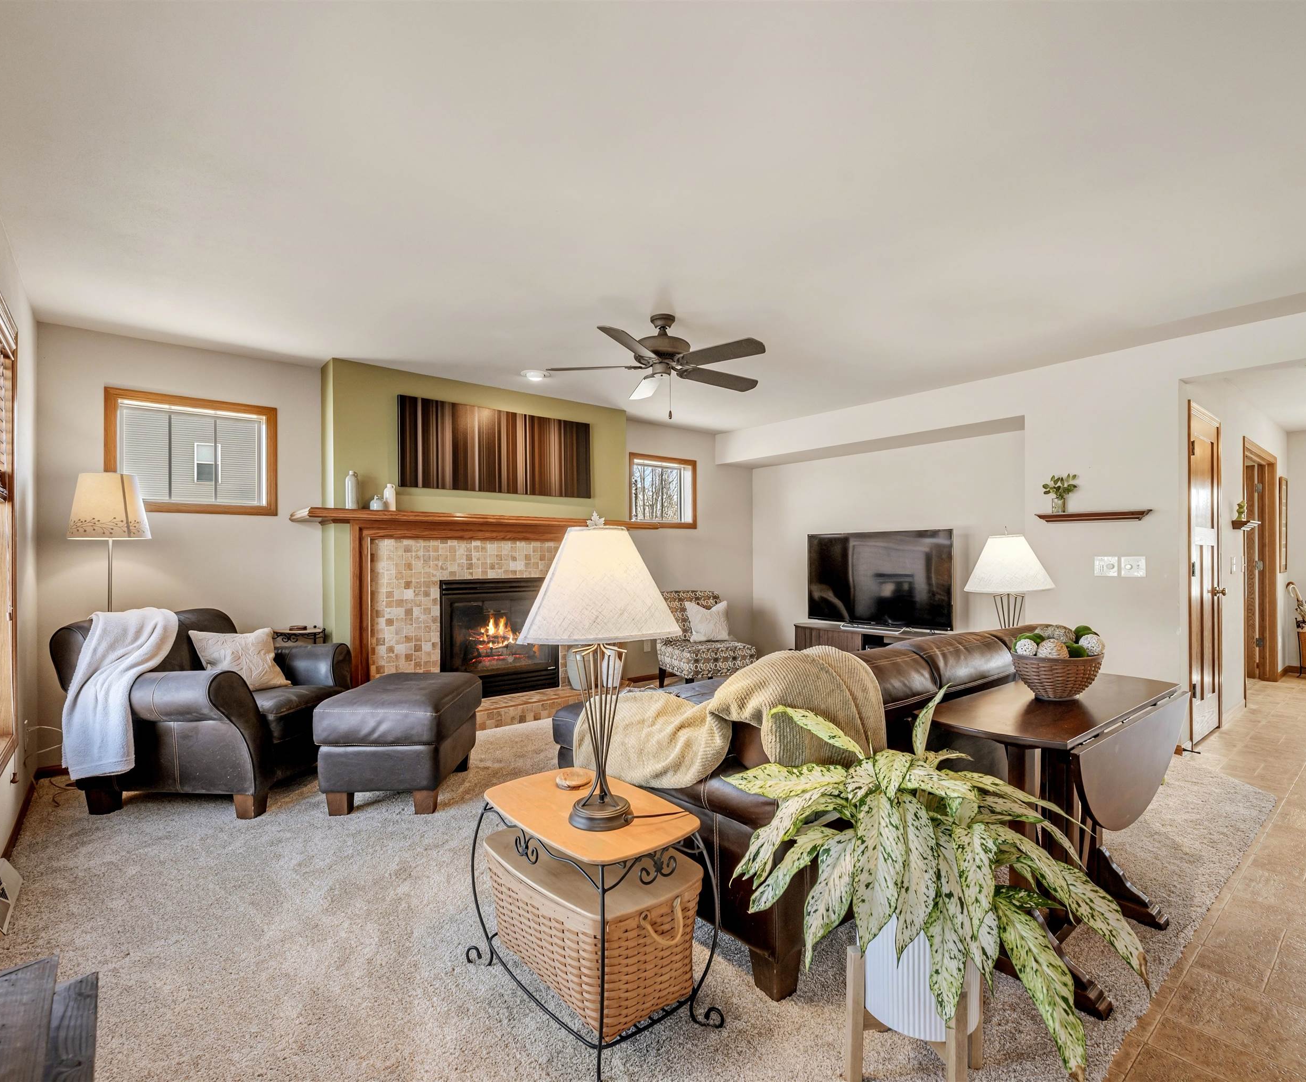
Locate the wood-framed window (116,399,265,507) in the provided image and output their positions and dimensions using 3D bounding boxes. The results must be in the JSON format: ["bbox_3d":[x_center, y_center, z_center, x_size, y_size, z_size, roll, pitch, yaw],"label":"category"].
[{"bbox_3d":[-2.822,-0.519,3.886,0.770,0.610,0.090,0,-1,-40],"label":"wood-framed window"}]

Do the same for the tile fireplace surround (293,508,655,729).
[{"bbox_3d":[-1.034,0.544,4.676,2.760,1.470,0.500,0,-1,-40],"label":"tile fireplace surround"}]

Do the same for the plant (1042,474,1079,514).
[{"bbox_3d":[2.743,-0.320,4.256,0.170,0.271,0.215,0,-1,-40],"label":"plant"}]

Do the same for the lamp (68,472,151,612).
[{"bbox_3d":[-2.860,0.459,3.320,0.430,1.610,0.430,0,-1,-40],"label":"lamp"}]

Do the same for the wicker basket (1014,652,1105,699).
[{"bbox_3d":[1.220,0.407,1.900,0.280,0.140,0.280,0,-1,-40],"label":"wicker basket"}]

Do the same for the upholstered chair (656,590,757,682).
[{"bbox_3d":[0.435,0.865,5.620,0.630,0.840,0.720,0,-1,-24],"label":"upholstered chair"}]

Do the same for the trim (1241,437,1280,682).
[{"bbox_3d":[5.180,0.250,5.370,1.500,2.090,0.120,0,-1,-40],"label":"trim"}]

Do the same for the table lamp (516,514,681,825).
[{"bbox_3d":[-0.135,0.313,1.622,0.390,0.770,0.370,0,-1,-11],"label":"table lamp"}]

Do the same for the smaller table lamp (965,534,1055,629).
[{"bbox_3d":[1.805,0.331,3.196,0.390,0.780,0.380,-1,-1,30],"label":"smaller table lamp"}]

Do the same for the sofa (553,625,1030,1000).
[{"bbox_3d":[0.752,0.798,2.725,2.180,0.830,1.160,0,-1,-40],"label":"sofa"}]

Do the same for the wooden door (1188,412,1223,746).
[{"bbox_3d":[3.525,0.225,4.040,0.780,2.050,0.060,0,-1,-40],"label":"wooden door"}]

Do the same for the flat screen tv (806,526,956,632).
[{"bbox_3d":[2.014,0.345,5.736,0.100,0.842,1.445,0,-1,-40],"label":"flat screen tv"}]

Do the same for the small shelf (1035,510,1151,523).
[{"bbox_3d":[2.868,-0.156,4.122,0.150,0.060,0.610,0,-1,-40],"label":"small shelf"}]

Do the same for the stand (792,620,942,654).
[{"bbox_3d":[2.108,1.040,5.691,0.410,0.430,1.790,0,-1,-40],"label":"stand"}]

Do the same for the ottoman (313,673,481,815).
[{"bbox_3d":[-1.260,1.008,3.230,0.590,0.480,0.720,-1,-1,-1],"label":"ottoman"}]

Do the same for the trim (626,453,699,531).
[{"bbox_3d":[0.125,-0.482,6.350,0.890,0.720,0.070,0,-1,-40],"label":"trim"}]

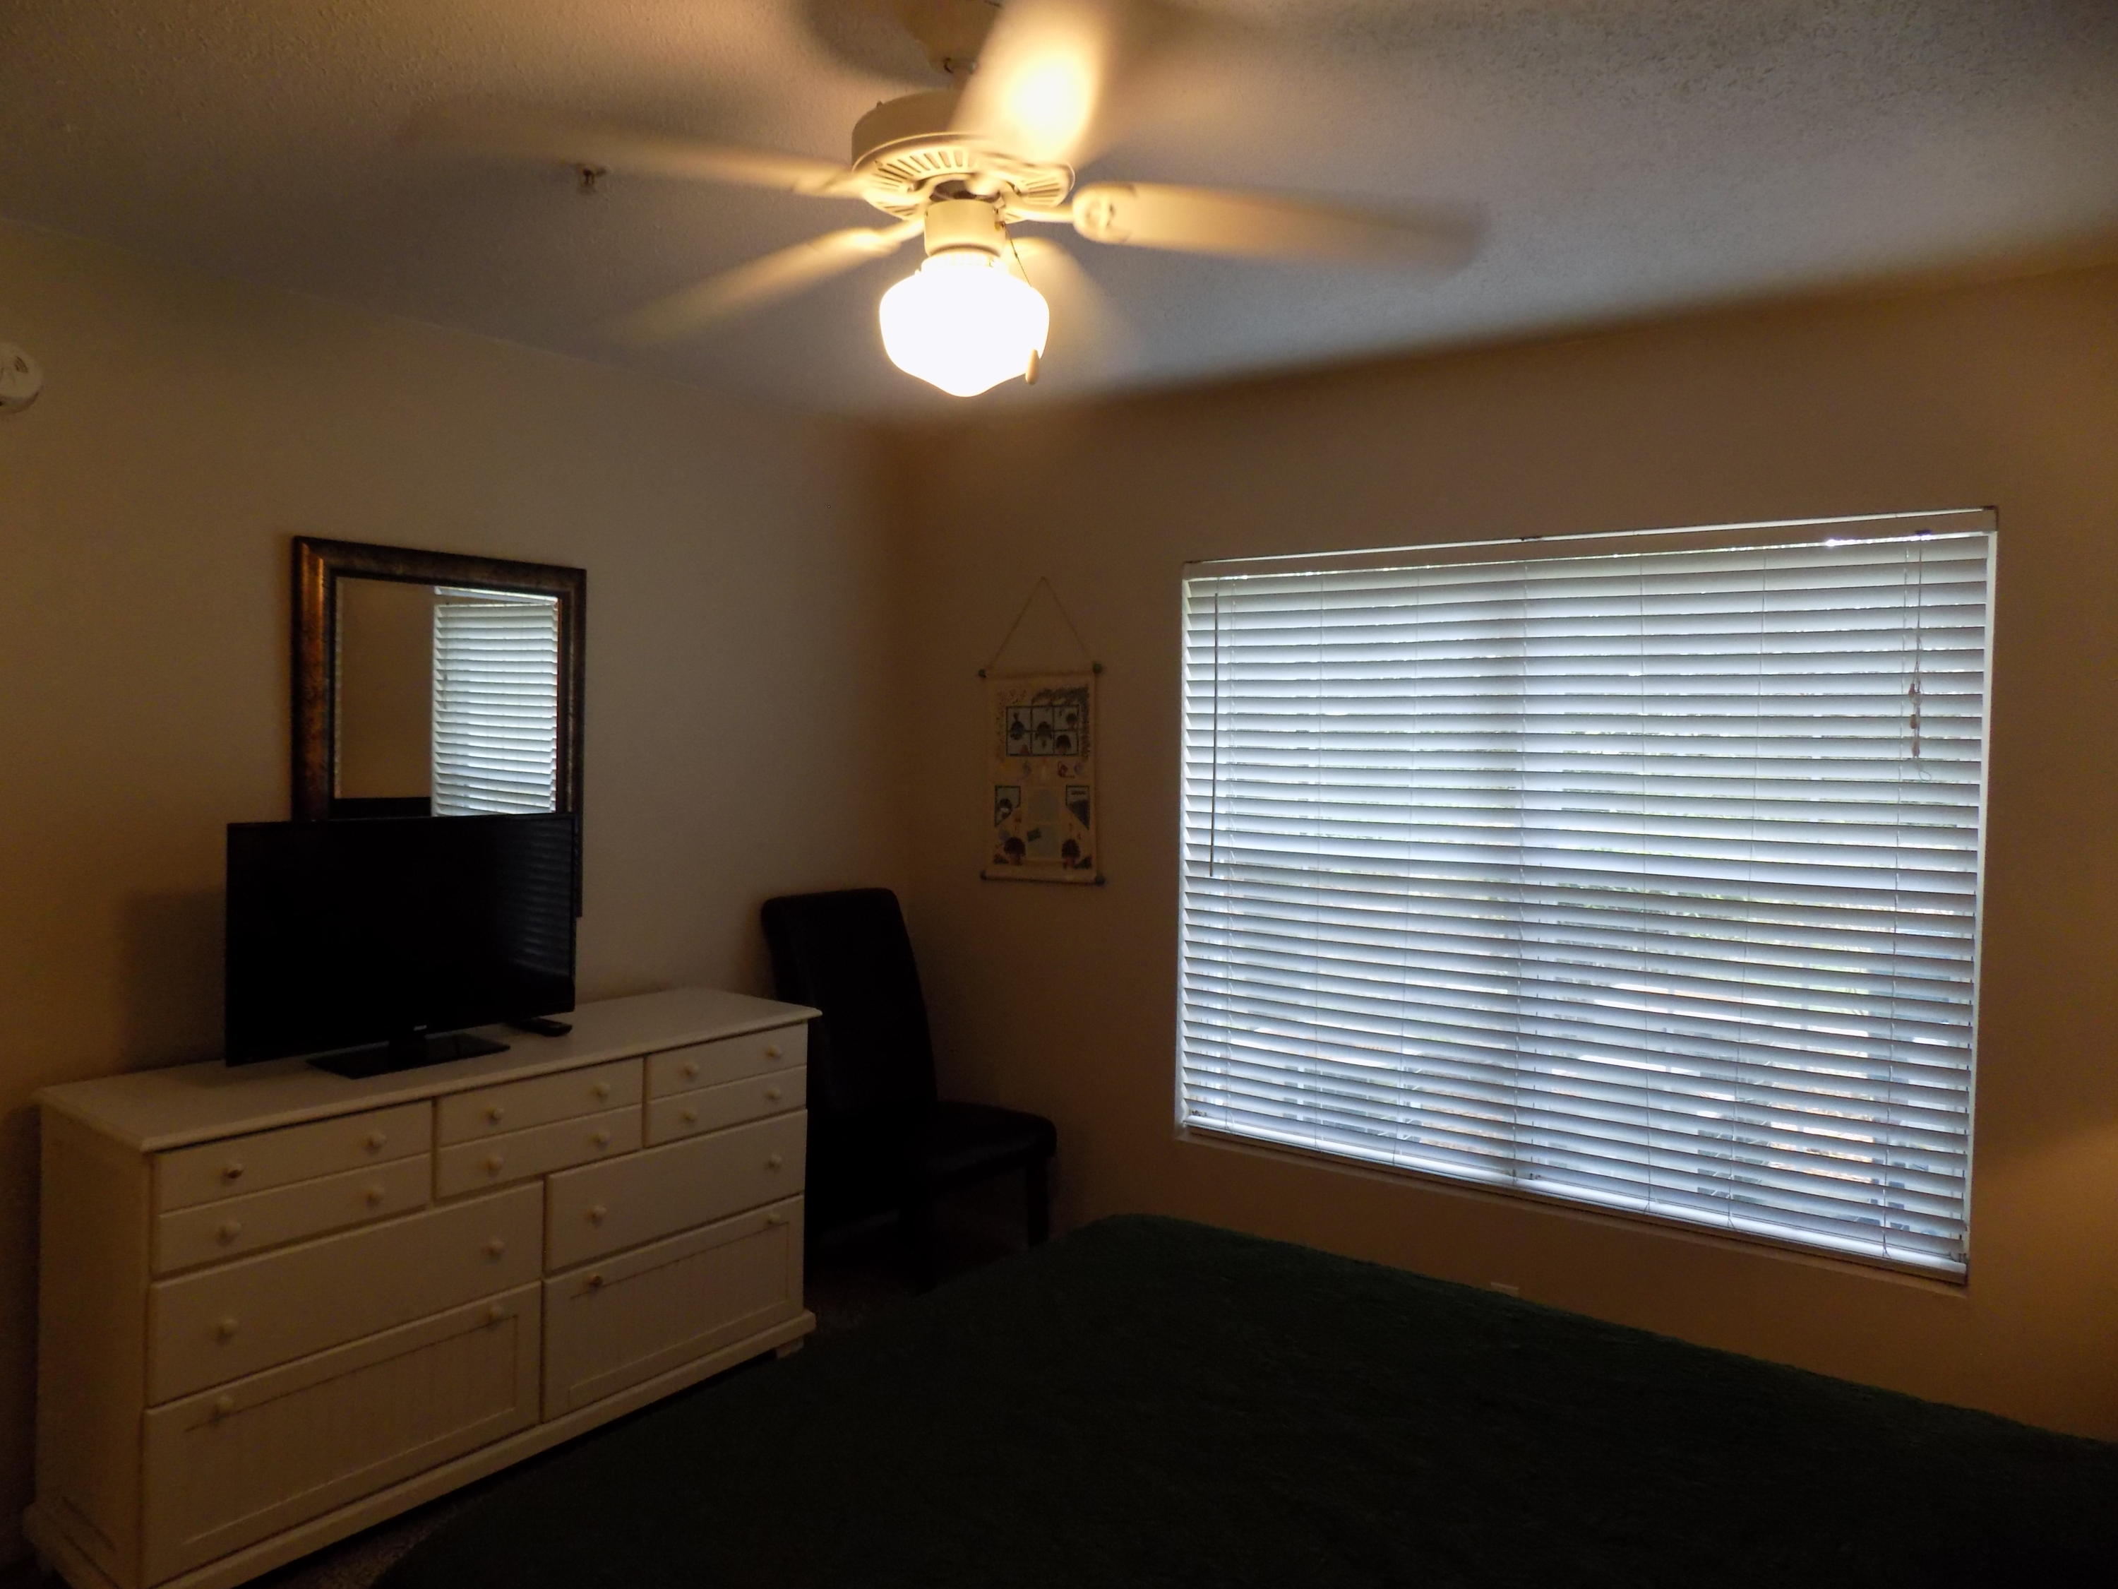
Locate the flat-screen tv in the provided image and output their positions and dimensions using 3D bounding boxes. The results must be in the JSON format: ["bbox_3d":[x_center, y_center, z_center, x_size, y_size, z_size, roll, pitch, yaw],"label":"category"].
[{"bbox_3d":[-1.296,0.290,2.873,0.200,0.475,0.735,2,2,36],"label":"flat-screen tv"}]

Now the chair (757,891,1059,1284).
[{"bbox_3d":[-0.419,0.828,3.813,0.650,1.065,0.485,3,2,41],"label":"chair"}]

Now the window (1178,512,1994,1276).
[{"bbox_3d":[1.066,0.174,3.281,1.800,1.510,0.060,2,2,36],"label":"window"}]

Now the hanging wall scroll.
[{"bbox_3d":[-0.057,-0.183,4.042,0.440,0.870,0.025,2,2,36],"label":"hanging wall scroll"}]

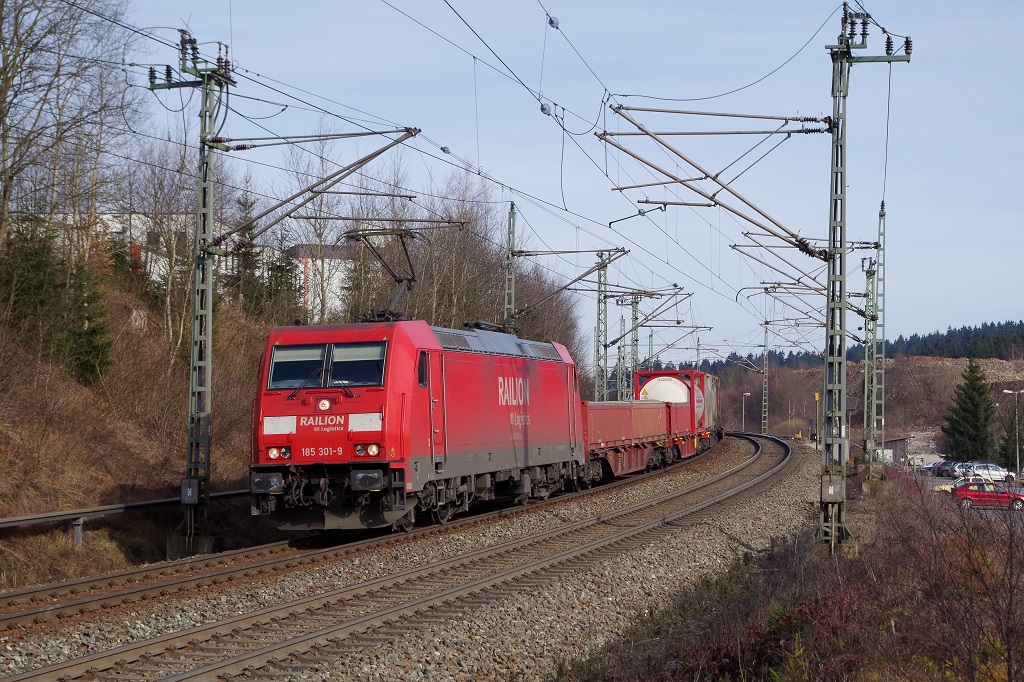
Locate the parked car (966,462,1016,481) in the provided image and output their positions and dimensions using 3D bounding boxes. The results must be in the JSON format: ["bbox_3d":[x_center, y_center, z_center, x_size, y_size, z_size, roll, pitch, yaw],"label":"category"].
[{"bbox_3d":[38.997,10.760,148.000,4.150,1.480,1.740,1,-2,-1],"label":"parked car"}]

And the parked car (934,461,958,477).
[{"bbox_3d":[40.456,11.740,166.000,4.300,1.450,1.750,1,-2,-1],"label":"parked car"}]

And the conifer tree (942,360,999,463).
[{"bbox_3d":[45.906,7.190,183.000,5.600,11.000,5.600,1,-2,0],"label":"conifer tree"}]

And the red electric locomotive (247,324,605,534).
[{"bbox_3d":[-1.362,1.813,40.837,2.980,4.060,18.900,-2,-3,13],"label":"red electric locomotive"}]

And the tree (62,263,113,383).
[{"bbox_3d":[-11.080,-0.483,47.500,1.400,3.150,1.400,1,-2,0],"label":"tree"}]

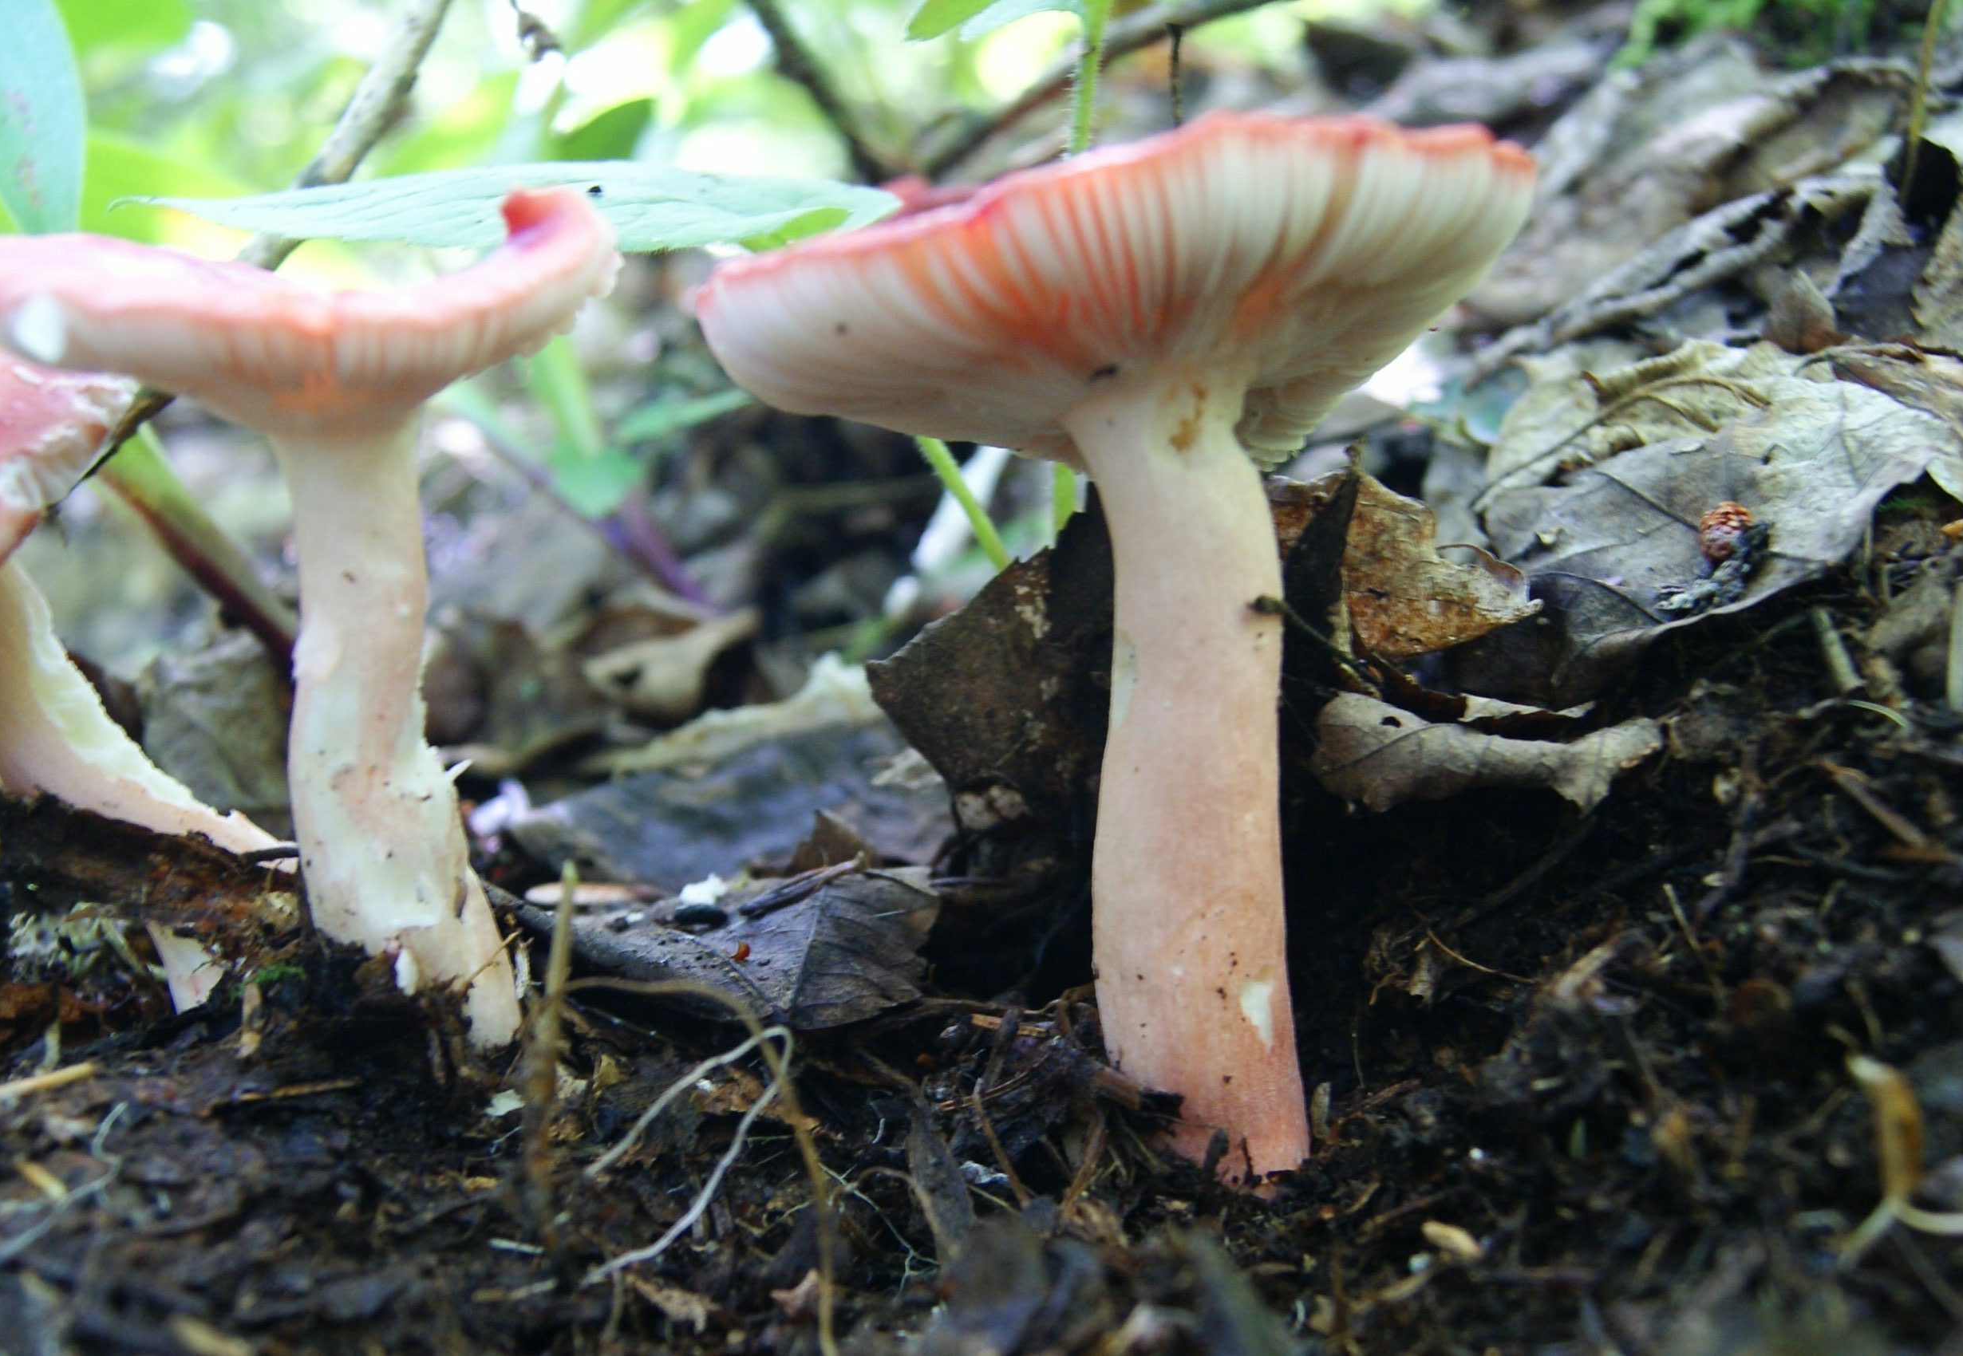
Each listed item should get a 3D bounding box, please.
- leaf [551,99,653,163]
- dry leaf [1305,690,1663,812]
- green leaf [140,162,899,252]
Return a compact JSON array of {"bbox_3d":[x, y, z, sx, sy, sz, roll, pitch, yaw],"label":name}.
[{"bbox_3d":[-0.091,-0.129,0.450,0.028,0.020,0.025,0,7,0],"label":"leaf"},{"bbox_3d":[0.069,0.010,0.255,0.048,0.016,0.027,0,7,0],"label":"dry leaf"},{"bbox_3d":[-0.072,-0.073,0.290,0.119,0.013,0.042,0,23,0],"label":"green leaf"}]

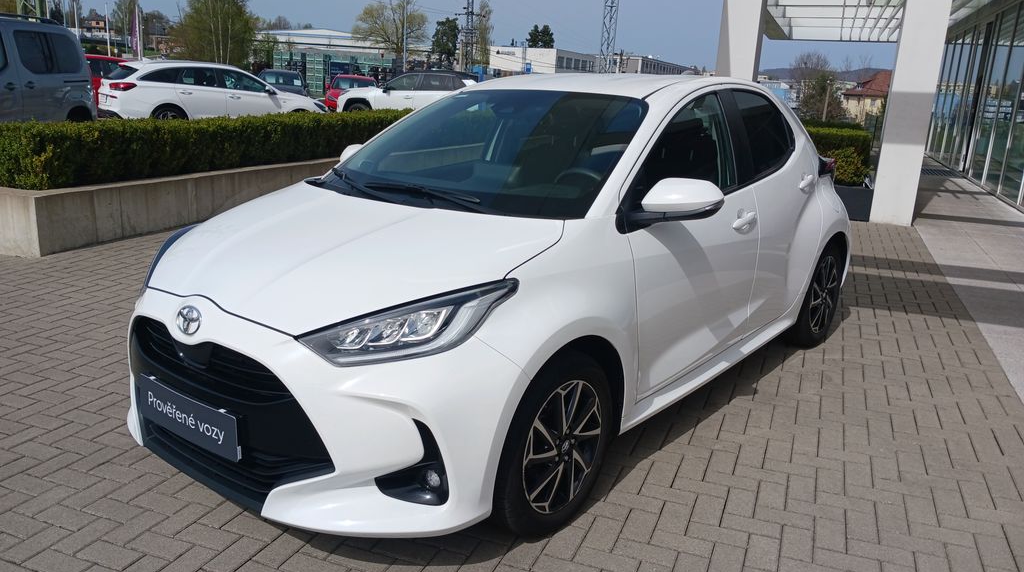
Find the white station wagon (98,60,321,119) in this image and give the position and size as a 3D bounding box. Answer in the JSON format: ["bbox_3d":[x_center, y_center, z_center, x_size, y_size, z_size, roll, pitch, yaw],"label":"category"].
[{"bbox_3d":[-6.123,-3.937,16.790,4.585,1.475,1.795,-7,18,-37],"label":"white station wagon"}]

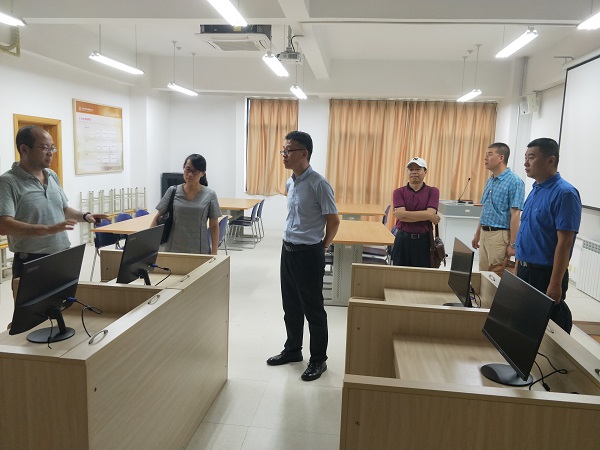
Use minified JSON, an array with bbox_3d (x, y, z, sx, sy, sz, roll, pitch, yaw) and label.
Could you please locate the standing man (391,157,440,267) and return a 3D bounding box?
[{"bbox_3d":[1.060,0.168,4.098,0.480,1.630,0.340,4,9,13],"label":"standing man"}]

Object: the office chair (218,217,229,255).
[{"bbox_3d":[-1.131,0.330,5.166,0.510,0.800,0.470,3,9,7],"label":"office chair"}]

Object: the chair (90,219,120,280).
[{"bbox_3d":[-2.053,0.327,4.971,0.500,0.790,0.460,3,9,7],"label":"chair"}]

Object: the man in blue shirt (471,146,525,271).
[{"bbox_3d":[1.804,0.145,3.986,0.330,1.770,0.500,-4,11,-34],"label":"man in blue shirt"}]

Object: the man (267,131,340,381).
[{"bbox_3d":[0.028,0.219,3.110,0.360,1.750,0.500,-4,11,-36],"label":"man"}]

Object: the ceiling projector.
[{"bbox_3d":[-0.121,-2.084,5.438,0.290,0.120,0.360,3,9,7],"label":"ceiling projector"}]

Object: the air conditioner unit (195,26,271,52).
[{"bbox_3d":[-0.827,-2.625,5.963,0.950,0.280,0.950,3,9,7],"label":"air conditioner unit"}]

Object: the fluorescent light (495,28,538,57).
[{"bbox_3d":[2.816,-2.354,5.669,0.160,0.100,1.220,3,9,7],"label":"fluorescent light"}]

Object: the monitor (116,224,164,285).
[{"bbox_3d":[-0.958,0.203,2.615,0.210,0.375,0.500,3,9,7],"label":"monitor"}]

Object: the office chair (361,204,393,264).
[{"bbox_3d":[1.190,0.159,6.801,0.550,0.800,0.470,3,9,7],"label":"office chair"}]

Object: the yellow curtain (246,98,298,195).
[{"bbox_3d":[-0.576,-1.626,9.041,1.100,2.000,0.120,3,9,7],"label":"yellow curtain"}]

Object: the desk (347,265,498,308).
[{"bbox_3d":[0.723,0.779,2.490,0.920,0.892,0.760,3,9,7],"label":"desk"}]

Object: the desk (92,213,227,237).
[{"bbox_3d":[-1.535,0.338,5.170,1.070,0.750,1.530,3,9,7],"label":"desk"}]

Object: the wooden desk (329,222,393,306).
[{"bbox_3d":[0.502,0.425,5.098,1.050,0.750,1.400,3,9,7],"label":"wooden desk"}]

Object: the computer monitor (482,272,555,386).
[{"bbox_3d":[0.832,0.408,1.693,0.200,0.380,0.495,3,9,7],"label":"computer monitor"}]

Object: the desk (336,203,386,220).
[{"bbox_3d":[0.853,0.065,7.547,1.020,0.750,1.450,3,9,7],"label":"desk"}]

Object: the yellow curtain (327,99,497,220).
[{"bbox_3d":[2.151,-1.167,8.765,3.280,2.600,0.150,3,9,7],"label":"yellow curtain"}]

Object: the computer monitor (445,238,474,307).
[{"bbox_3d":[0.921,0.297,2.460,0.200,0.380,0.495,3,9,7],"label":"computer monitor"}]

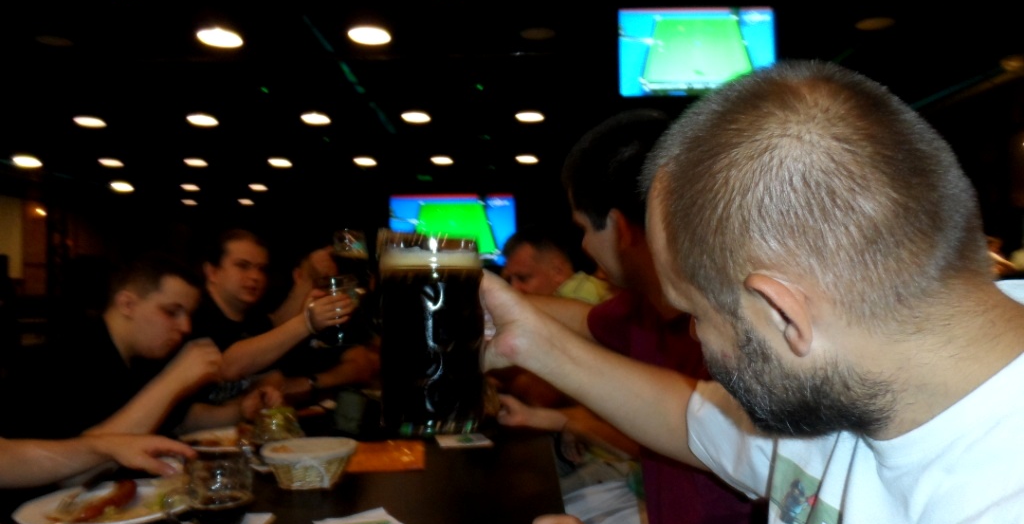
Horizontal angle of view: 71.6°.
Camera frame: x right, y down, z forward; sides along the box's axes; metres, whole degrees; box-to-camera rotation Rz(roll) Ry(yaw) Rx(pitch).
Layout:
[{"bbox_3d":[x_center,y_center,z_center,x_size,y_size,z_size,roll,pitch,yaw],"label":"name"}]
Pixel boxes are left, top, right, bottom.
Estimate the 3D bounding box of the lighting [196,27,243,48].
[{"bbox_3d":[-2.006,-1.539,4.872,0.290,0.060,0.290,-1,-2,-1],"label":"lighting"}]

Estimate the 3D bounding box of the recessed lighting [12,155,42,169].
[{"bbox_3d":[-6.406,-1.323,9.378,0.340,0.060,0.340,-1,-2,-1],"label":"recessed lighting"}]

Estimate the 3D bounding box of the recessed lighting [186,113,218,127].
[{"bbox_3d":[-3.116,-1.430,7.147,0.290,0.060,0.290,-1,-2,-1],"label":"recessed lighting"}]

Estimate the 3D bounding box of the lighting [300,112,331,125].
[{"bbox_3d":[-1.985,-1.447,7.169,0.290,0.060,0.290,-1,-2,-1],"label":"lighting"}]

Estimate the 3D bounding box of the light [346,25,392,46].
[{"bbox_3d":[-0.984,-1.560,4.894,0.290,0.060,0.290,-1,-2,-1],"label":"light"}]

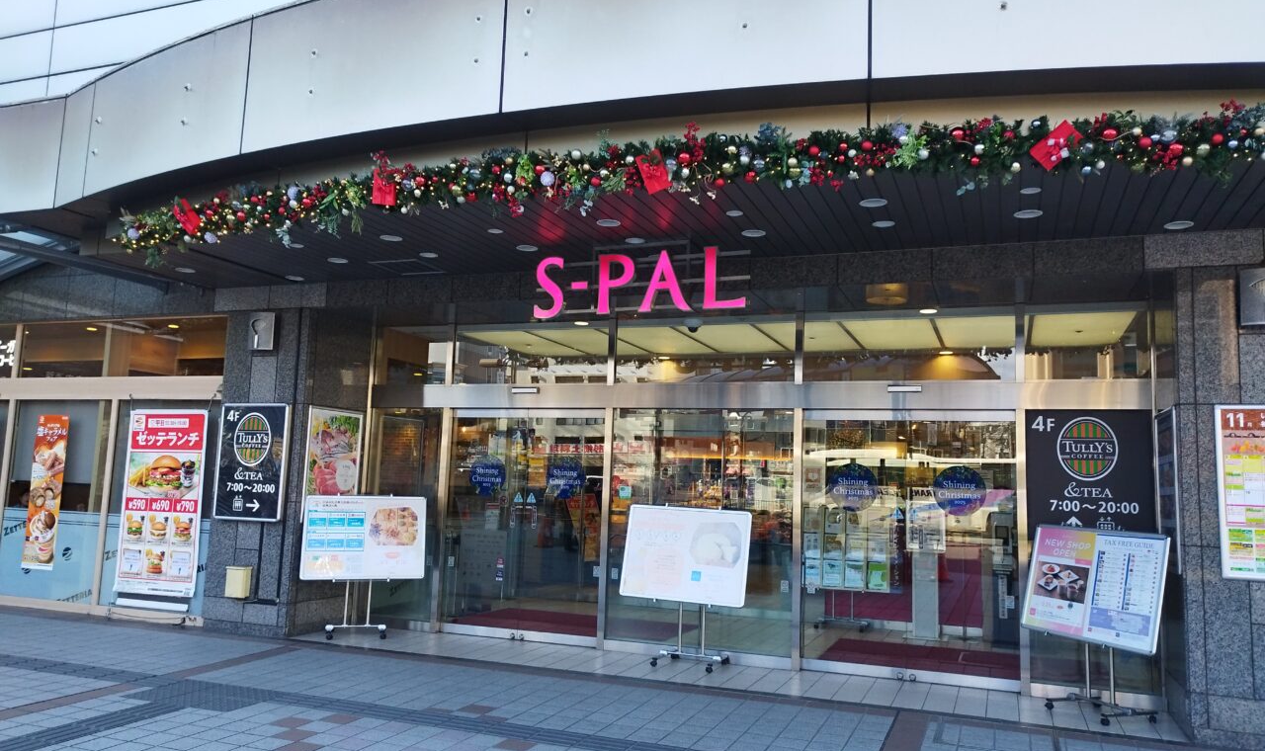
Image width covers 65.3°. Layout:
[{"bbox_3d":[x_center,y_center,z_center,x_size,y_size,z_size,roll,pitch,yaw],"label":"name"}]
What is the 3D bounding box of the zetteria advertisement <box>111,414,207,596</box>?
[{"bbox_3d":[-4.445,1.189,9.305,0.980,1.715,0.030,-1,-8,22],"label":"zetteria advertisement"}]

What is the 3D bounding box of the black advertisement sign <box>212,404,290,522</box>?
[{"bbox_3d":[-3.424,0.780,8.907,0.750,1.024,0.055,-1,-8,22],"label":"black advertisement sign"}]

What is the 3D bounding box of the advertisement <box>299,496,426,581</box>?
[{"bbox_3d":[-2.408,1.467,8.927,1.070,0.765,0.035,5,-22,-20],"label":"advertisement"}]

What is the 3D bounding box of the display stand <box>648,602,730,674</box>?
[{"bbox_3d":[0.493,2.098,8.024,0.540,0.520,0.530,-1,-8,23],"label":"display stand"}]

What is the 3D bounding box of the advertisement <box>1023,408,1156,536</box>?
[{"bbox_3d":[3.395,0.760,7.330,0.874,1.017,0.030,-1,-8,22],"label":"advertisement"}]

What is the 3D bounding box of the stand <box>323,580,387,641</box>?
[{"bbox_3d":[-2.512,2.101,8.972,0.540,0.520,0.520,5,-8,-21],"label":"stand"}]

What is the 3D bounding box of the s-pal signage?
[{"bbox_3d":[0.024,-0.759,8.144,1.860,0.525,0.120,-1,-8,22],"label":"s-pal signage"}]

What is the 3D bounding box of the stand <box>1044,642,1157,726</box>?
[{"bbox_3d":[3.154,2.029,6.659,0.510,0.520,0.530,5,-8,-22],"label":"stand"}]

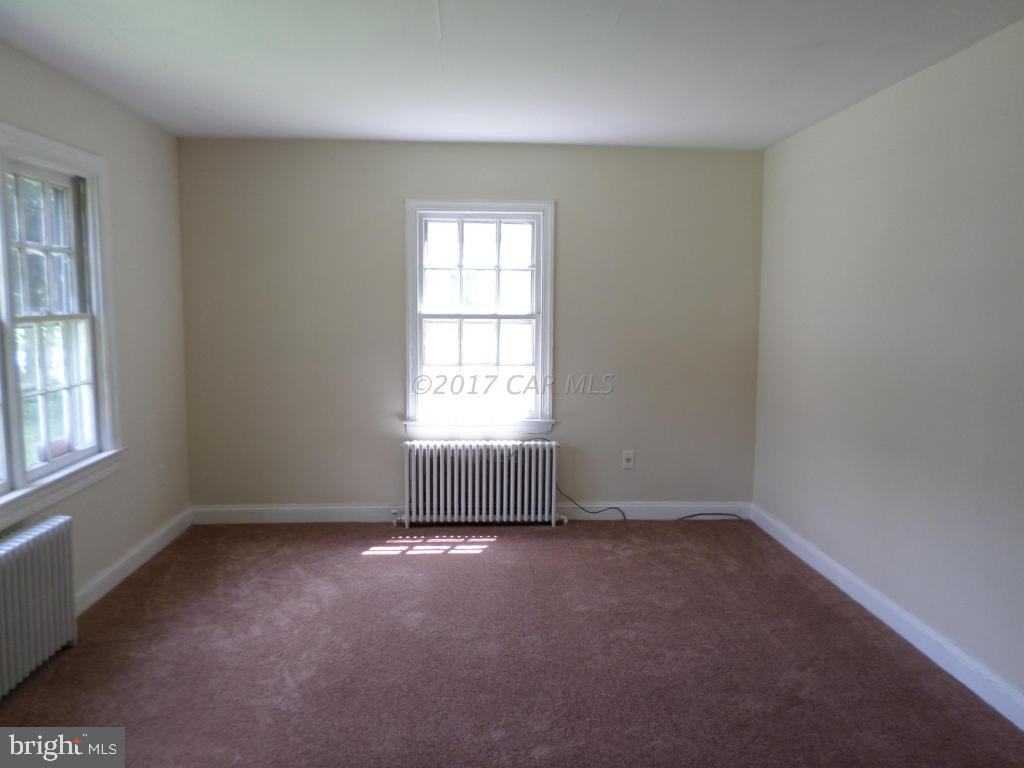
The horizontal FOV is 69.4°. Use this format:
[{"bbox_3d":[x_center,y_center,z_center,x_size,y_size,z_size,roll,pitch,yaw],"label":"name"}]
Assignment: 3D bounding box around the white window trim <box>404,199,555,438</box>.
[{"bbox_3d":[-0.202,-0.406,4.705,0.953,1.491,0.090,0,6,-4],"label":"white window trim"}]

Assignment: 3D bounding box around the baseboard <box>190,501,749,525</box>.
[{"bbox_3d":[-0.224,0.843,4.850,3.660,0.124,0.020,0,6,-3],"label":"baseboard"}]

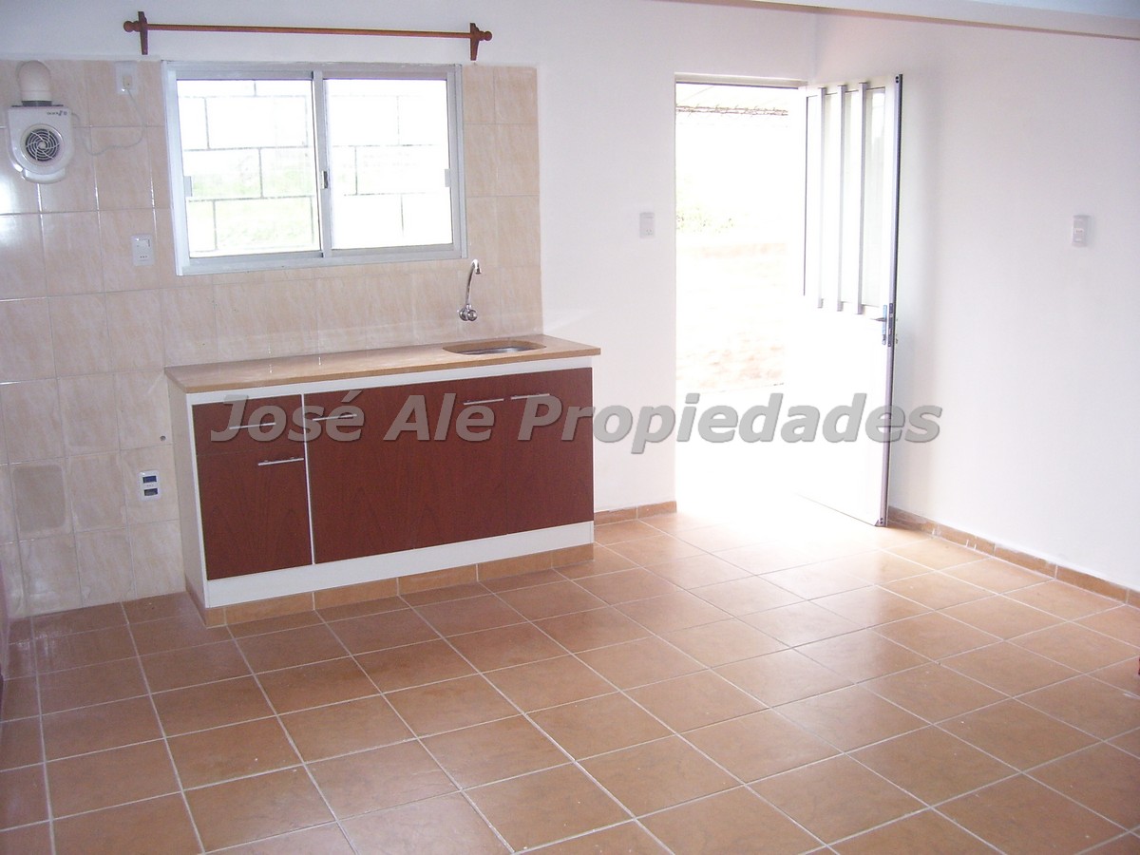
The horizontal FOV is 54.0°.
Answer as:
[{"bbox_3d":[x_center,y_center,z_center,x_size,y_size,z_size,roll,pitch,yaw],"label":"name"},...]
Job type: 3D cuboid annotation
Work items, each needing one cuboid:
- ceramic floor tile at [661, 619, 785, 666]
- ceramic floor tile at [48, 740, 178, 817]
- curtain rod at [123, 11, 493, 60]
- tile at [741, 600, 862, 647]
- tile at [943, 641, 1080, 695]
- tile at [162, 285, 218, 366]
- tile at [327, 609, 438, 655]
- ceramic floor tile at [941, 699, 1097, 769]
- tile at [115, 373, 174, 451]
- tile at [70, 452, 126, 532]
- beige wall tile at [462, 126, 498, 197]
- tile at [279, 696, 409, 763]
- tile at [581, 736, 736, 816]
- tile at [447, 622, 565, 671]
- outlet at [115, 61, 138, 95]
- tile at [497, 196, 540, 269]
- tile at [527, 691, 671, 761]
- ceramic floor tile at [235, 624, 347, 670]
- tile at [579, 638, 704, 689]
[{"bbox_3d":[0.533,0.747,3.890,0.330,0.010,0.330,-7,13,-26],"label":"ceramic floor tile"},{"bbox_3d":[-1.228,0.942,3.003,0.327,0.010,0.327,-7,13,-25],"label":"ceramic floor tile"},{"bbox_3d":[-0.954,-1.488,4.263,1.420,0.150,0.085,-7,13,-25],"label":"curtain rod"},{"bbox_3d":[0.831,0.711,4.040,0.331,0.010,0.331,-7,13,-26],"label":"tile"},{"bbox_3d":[1.415,0.781,3.611,0.331,0.010,0.331,-7,13,-26],"label":"tile"},{"bbox_3d":[-1.449,-0.385,4.280,0.200,0.300,0.010,-7,13,-25],"label":"tile"},{"bbox_3d":[-0.667,0.737,4.025,0.330,0.009,0.330,-7,13,-26],"label":"tile"},{"bbox_3d":[1.252,0.862,3.135,0.328,0.010,0.328,-7,13,-26],"label":"ceramic floor tile"},{"bbox_3d":[-1.624,-0.069,4.261,0.200,0.300,0.010,-7,13,-26],"label":"tile"},{"bbox_3d":[-1.794,0.247,4.247,0.200,0.300,0.010,-7,13,-26],"label":"tile"},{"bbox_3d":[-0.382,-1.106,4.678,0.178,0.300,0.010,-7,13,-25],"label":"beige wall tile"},{"bbox_3d":[-0.658,0.882,3.281,0.327,0.010,0.327,-7,13,-25],"label":"tile"},{"bbox_3d":[0.239,0.936,3.003,0.329,0.010,0.329,-7,13,-26],"label":"tile"},{"bbox_3d":[-0.217,0.763,3.881,0.329,0.010,0.329,-7,13,-26],"label":"tile"},{"bbox_3d":[-1.595,-1.257,4.035,0.072,0.113,0.018,-7,13,-26],"label":"outlet"},{"bbox_3d":[-0.219,-0.839,4.794,0.200,0.300,0.010,-7,13,-26],"label":"tile"},{"bbox_3d":[0.089,0.873,3.281,0.327,0.010,0.327,-7,13,-25],"label":"tile"},{"bbox_3d":[-0.962,0.771,3.887,0.330,0.010,0.330,-7,13,-26],"label":"ceramic floor tile"},{"bbox_3d":[0.235,0.785,3.735,0.329,0.010,0.329,-7,13,-26],"label":"tile"}]

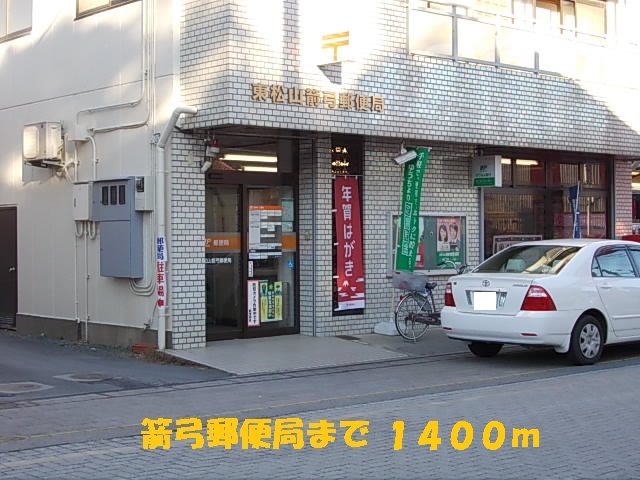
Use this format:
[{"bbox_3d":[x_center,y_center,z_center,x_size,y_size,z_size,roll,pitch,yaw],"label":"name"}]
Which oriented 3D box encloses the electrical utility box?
[{"bbox_3d":[-2.558,-0.148,14.040,0.230,1.270,0.910,-1,0,-41],"label":"electrical utility box"}]

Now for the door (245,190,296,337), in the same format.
[{"bbox_3d":[-0.640,0.276,14.782,0.870,1.990,0.060,-1,0,-41],"label":"door"}]

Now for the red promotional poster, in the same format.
[{"bbox_3d":[0.388,0.048,15.112,0.560,1.820,0.050,-1,0,-41],"label":"red promotional poster"}]

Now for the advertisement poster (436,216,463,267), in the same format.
[{"bbox_3d":[1.921,0.030,16.459,0.530,0.730,0.020,-1,0,-41],"label":"advertisement poster"}]

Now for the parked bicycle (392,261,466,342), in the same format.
[{"bbox_3d":[1.659,0.837,15.499,1.780,1.080,0.560,-1,0,-41],"label":"parked bicycle"}]

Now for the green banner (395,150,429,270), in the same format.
[{"bbox_3d":[1.319,-0.418,15.730,0.470,1.760,0.070,9,-6,-41],"label":"green banner"}]

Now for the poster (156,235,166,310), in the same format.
[{"bbox_3d":[-1.896,0.401,13.286,0.130,0.890,0.070,0,0,-6],"label":"poster"}]

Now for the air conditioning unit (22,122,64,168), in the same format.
[{"bbox_3d":[-3.815,-1.299,15.285,0.280,0.550,0.660,-1,0,-41],"label":"air conditioning unit"}]

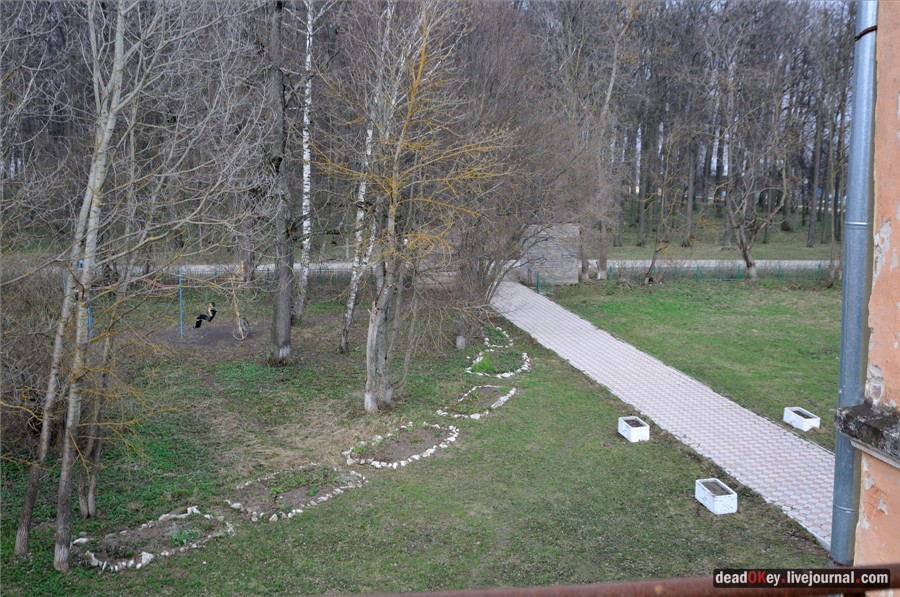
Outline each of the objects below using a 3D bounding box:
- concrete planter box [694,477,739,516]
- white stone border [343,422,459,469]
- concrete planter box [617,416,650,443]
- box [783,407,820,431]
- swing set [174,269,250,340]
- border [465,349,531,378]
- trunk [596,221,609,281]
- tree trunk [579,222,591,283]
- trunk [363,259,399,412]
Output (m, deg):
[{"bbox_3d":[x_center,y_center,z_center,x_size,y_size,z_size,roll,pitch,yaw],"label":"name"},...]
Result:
[{"bbox_3d":[5.025,3.737,16.966,0.416,0.336,0.898,-1,8,-8],"label":"concrete planter box"},{"bbox_3d":[-1.032,3.279,20.736,1.727,0.140,3.479,5,9,32],"label":"white stone border"},{"bbox_3d":[4.347,3.090,21.218,0.416,0.336,0.898,-1,8,-9],"label":"concrete planter box"},{"bbox_3d":[8.752,3.004,22.328,0.416,0.336,0.898,-1,8,-11],"label":"box"},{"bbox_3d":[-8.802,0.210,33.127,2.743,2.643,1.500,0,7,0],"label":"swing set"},{"bbox_3d":[1.687,2.033,29.104,1.912,0.140,3.874,2,8,12],"label":"border"},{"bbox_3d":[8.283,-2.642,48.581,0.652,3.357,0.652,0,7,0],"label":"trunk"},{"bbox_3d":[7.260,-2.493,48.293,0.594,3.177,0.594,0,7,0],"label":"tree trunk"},{"bbox_3d":[-1.833,0.948,23.439,0.897,3.994,0.800,0,7,0],"label":"trunk"}]

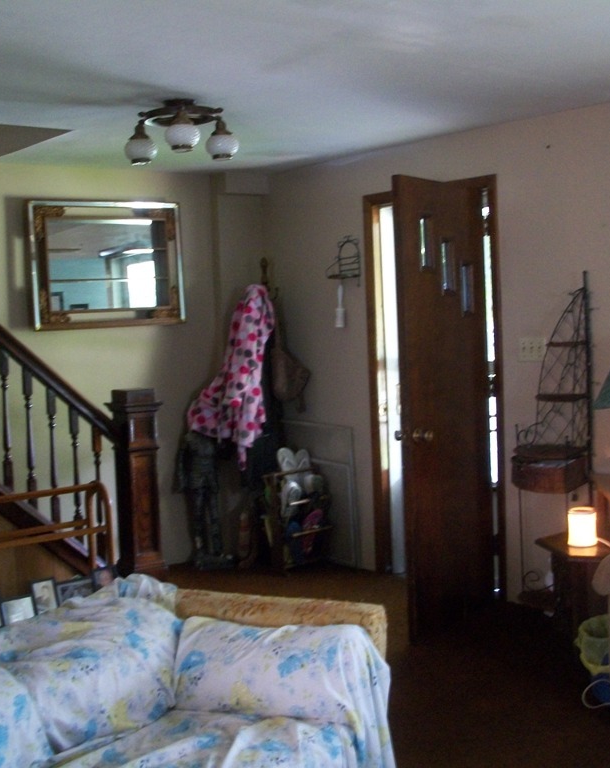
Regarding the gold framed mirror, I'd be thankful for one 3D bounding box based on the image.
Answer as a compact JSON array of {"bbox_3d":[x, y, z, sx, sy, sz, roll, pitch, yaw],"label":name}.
[{"bbox_3d":[-1.102,-0.677,5.876,0.910,0.705,0.050,-5,5,-34],"label":"gold framed mirror"}]

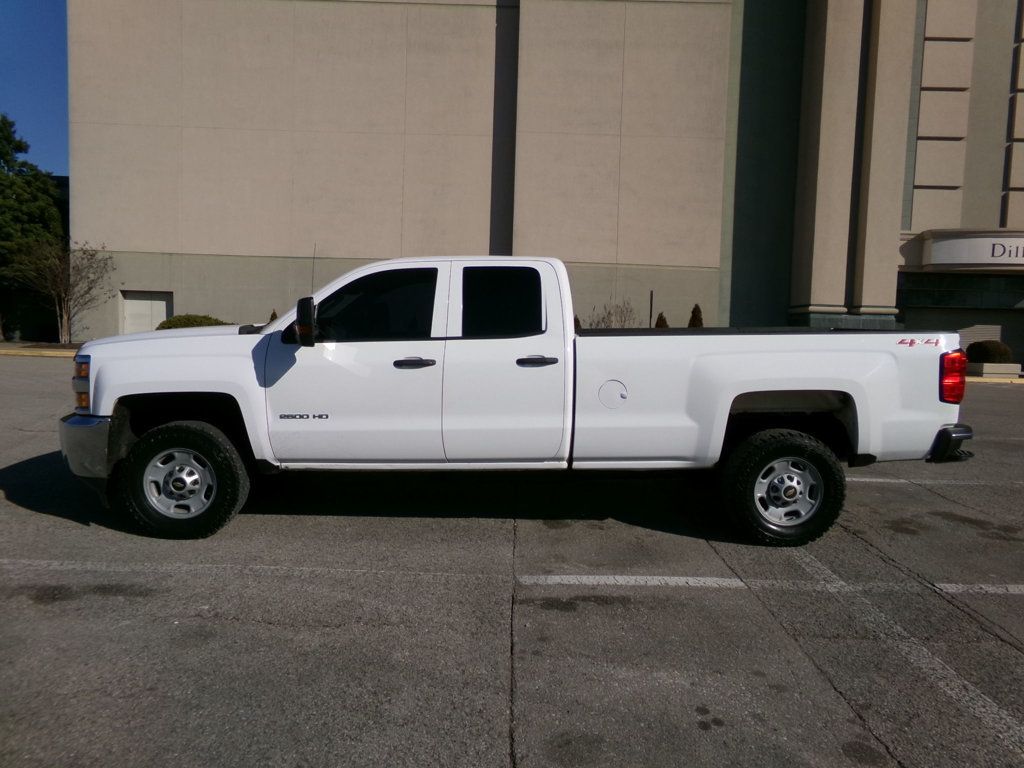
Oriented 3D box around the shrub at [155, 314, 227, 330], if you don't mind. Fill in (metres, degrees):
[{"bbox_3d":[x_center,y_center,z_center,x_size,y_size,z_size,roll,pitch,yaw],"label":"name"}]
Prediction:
[{"bbox_3d":[-11.250,-1.866,25.000,2.600,1.200,2.000,2,5,0],"label":"shrub"}]

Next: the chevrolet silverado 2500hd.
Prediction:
[{"bbox_3d":[-0.009,-0.012,5.574,6.320,1.980,2.120,1,5,-2],"label":"chevrolet silverado 2500hd"}]

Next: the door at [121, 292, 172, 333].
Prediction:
[{"bbox_3d":[-13.964,-2.529,27.200,1.930,2.100,0.120,2,5,0],"label":"door"}]

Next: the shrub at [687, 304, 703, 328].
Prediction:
[{"bbox_3d":[6.341,-1.750,24.600,0.650,1.950,0.650,2,5,0],"label":"shrub"}]

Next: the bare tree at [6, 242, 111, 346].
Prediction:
[{"bbox_3d":[-15.933,-3.239,25.000,3.800,3.650,3.600,2,5,0],"label":"bare tree"}]

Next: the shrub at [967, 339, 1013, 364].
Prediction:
[{"bbox_3d":[13.748,-0.891,20.400,1.350,0.780,1.300,2,5,0],"label":"shrub"}]

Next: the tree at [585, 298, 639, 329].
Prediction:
[{"bbox_3d":[3.510,-1.904,24.800,1.800,2.100,1.600,2,5,0],"label":"tree"}]

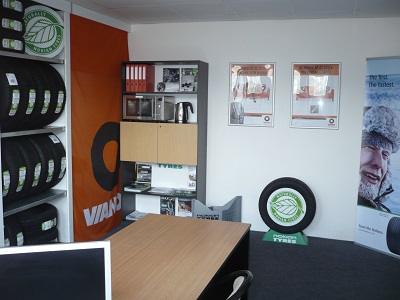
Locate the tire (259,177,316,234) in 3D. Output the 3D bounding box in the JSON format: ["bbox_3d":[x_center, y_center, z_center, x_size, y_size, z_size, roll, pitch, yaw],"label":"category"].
[{"bbox_3d":[0.977,0.624,4.520,0.628,0.628,0.200,3,8,16],"label":"tire"}]

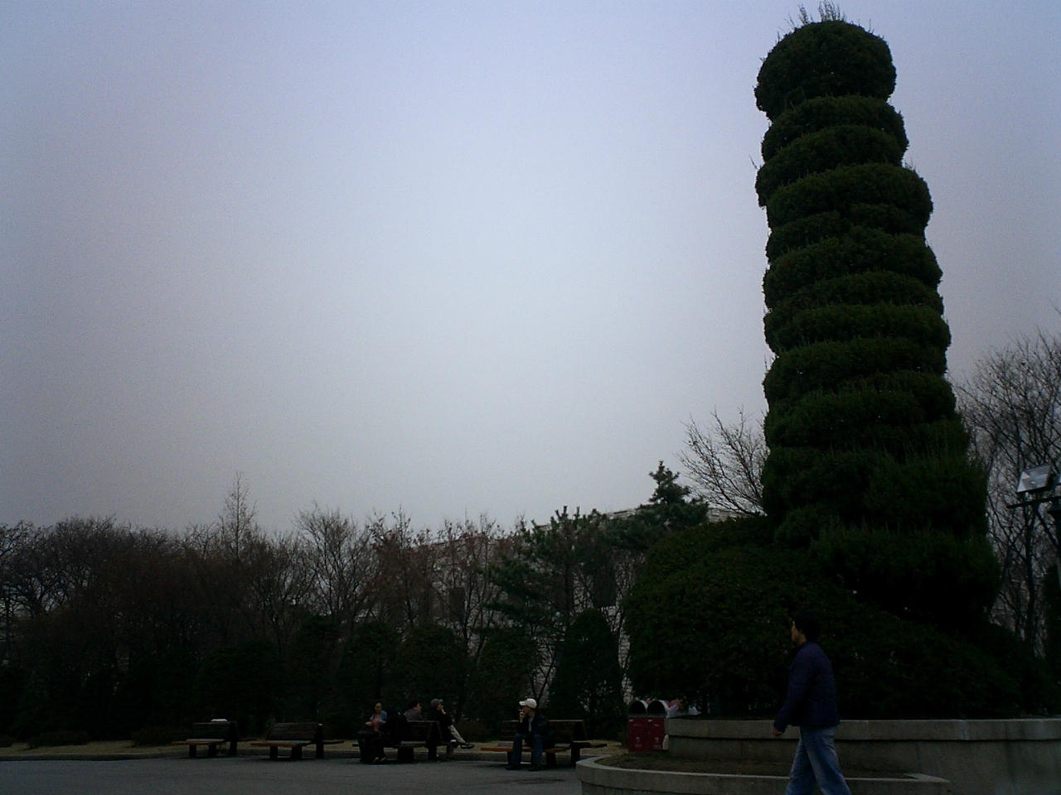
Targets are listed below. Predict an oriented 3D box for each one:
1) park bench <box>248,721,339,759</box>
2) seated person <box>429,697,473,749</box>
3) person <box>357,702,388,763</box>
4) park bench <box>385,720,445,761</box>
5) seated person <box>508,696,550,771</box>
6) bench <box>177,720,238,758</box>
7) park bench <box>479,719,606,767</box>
[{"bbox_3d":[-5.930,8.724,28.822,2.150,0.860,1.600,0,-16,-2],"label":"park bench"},{"bbox_3d":[-1.782,7.477,25.531,0.950,1.300,0.500,-4,-16,11],"label":"seated person"},{"bbox_3d":[-3.468,7.398,25.037,0.550,1.300,0.800,-7,-17,23],"label":"person"},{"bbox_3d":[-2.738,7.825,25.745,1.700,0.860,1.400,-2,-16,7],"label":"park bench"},{"bbox_3d":[-0.008,6.328,21.384,0.580,1.310,0.850,-6,-17,20],"label":"seated person"},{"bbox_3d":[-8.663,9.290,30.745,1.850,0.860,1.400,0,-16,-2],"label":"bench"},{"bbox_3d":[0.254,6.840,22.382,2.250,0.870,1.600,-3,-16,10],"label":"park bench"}]

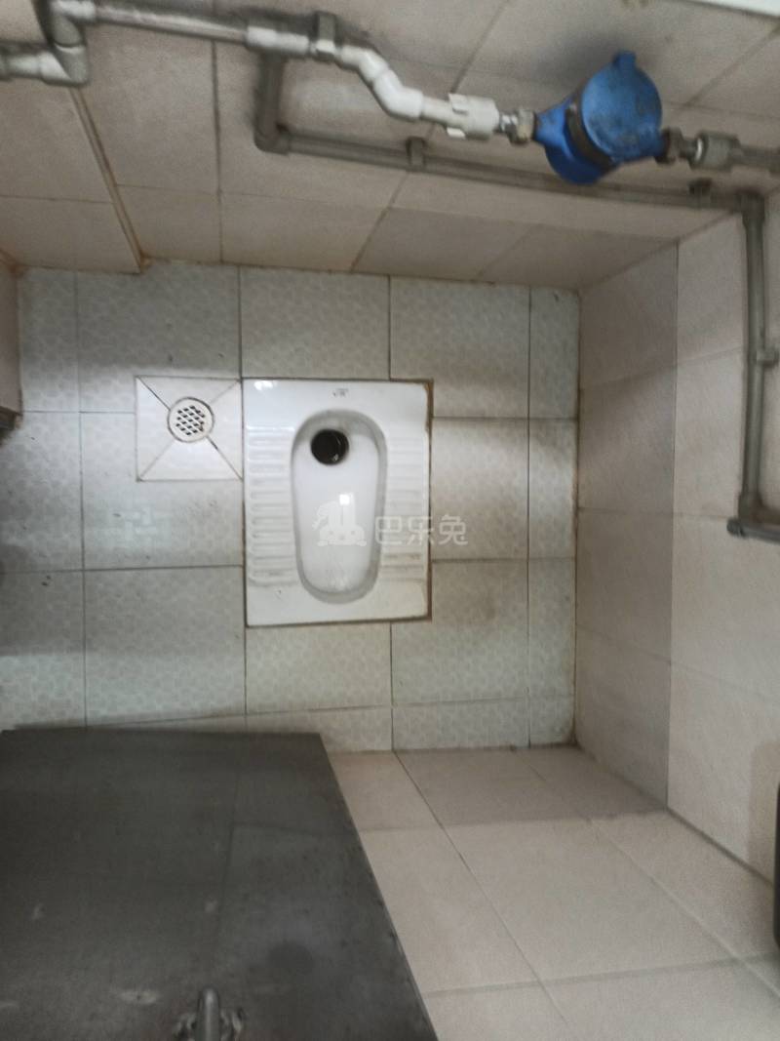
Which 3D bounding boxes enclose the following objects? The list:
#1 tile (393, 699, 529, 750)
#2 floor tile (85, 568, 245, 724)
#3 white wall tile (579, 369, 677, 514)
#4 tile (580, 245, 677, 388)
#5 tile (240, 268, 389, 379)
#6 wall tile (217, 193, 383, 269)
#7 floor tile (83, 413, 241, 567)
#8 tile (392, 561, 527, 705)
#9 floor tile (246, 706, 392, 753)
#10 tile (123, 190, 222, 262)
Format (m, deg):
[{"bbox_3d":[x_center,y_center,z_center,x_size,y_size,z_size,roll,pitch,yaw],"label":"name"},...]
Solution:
[{"bbox_3d":[0.153,0.435,1.607,0.301,0.010,0.100,-1,92,-12],"label":"tile"},{"bbox_3d":[-0.431,0.239,1.450,0.299,0.010,0.298,-1,93,-12],"label":"floor tile"},{"bbox_3d":[0.445,-0.143,1.435,0.010,0.344,0.250,-1,93,-14],"label":"white wall tile"},{"bbox_3d":[0.469,-0.398,1.505,0.010,0.372,0.230,-1,93,-12],"label":"tile"},{"bbox_3d":[-0.144,-0.384,1.480,0.293,0.010,0.209,-1,93,-12],"label":"tile"},{"bbox_3d":[-0.160,-0.486,1.284,0.255,0.356,0.010,1,92,-12],"label":"wall tile"},{"bbox_3d":[-0.439,-0.056,1.461,0.301,0.010,0.300,-1,92,-12],"label":"floor tile"},{"bbox_3d":[0.156,0.245,1.659,0.312,0.010,0.312,-1,93,-12],"label":"tile"},{"bbox_3d":[-0.141,0.435,1.543,0.301,0.010,0.091,-1,92,-12],"label":"floor tile"},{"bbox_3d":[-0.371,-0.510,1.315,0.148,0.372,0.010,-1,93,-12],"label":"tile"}]

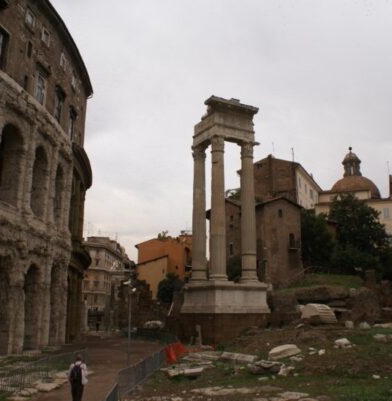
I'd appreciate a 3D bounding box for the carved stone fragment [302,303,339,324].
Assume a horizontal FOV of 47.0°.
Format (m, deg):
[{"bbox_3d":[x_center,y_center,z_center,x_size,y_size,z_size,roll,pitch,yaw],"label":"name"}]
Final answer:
[{"bbox_3d":[8.386,7.738,30.442,2.000,1.378,1.600,9,-15,-34],"label":"carved stone fragment"}]

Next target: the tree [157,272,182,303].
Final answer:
[{"bbox_3d":[-3.615,11.732,60.801,3.700,3.979,3.500,0,-13,0],"label":"tree"}]

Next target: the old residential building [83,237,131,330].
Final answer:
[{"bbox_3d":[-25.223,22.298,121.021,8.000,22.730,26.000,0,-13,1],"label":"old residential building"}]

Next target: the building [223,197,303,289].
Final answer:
[{"bbox_3d":[7.355,6.227,62.122,10.600,11.832,9.000,5,-14,-21],"label":"building"}]

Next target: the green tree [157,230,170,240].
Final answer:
[{"bbox_3d":[-5.748,6.166,79.368,2.400,1.775,2.000,0,-13,0],"label":"green tree"}]

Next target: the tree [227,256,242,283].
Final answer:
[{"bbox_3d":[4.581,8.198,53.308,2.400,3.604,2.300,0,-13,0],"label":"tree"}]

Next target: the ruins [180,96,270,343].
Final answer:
[{"bbox_3d":[2.838,1.934,46.104,6.500,23.600,6.500,8,-15,-29],"label":"ruins"}]

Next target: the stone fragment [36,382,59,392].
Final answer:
[{"bbox_3d":[-5.258,6.571,15.958,1.000,0.280,0.800,5,-13,-19],"label":"stone fragment"}]

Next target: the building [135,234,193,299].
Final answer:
[{"bbox_3d":[-4.752,12.774,82.444,9.800,12.237,9.000,-2,-13,10],"label":"building"}]

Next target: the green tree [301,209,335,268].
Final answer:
[{"bbox_3d":[17.242,5.324,63.054,4.800,8.585,4.800,-3,-13,15],"label":"green tree"}]

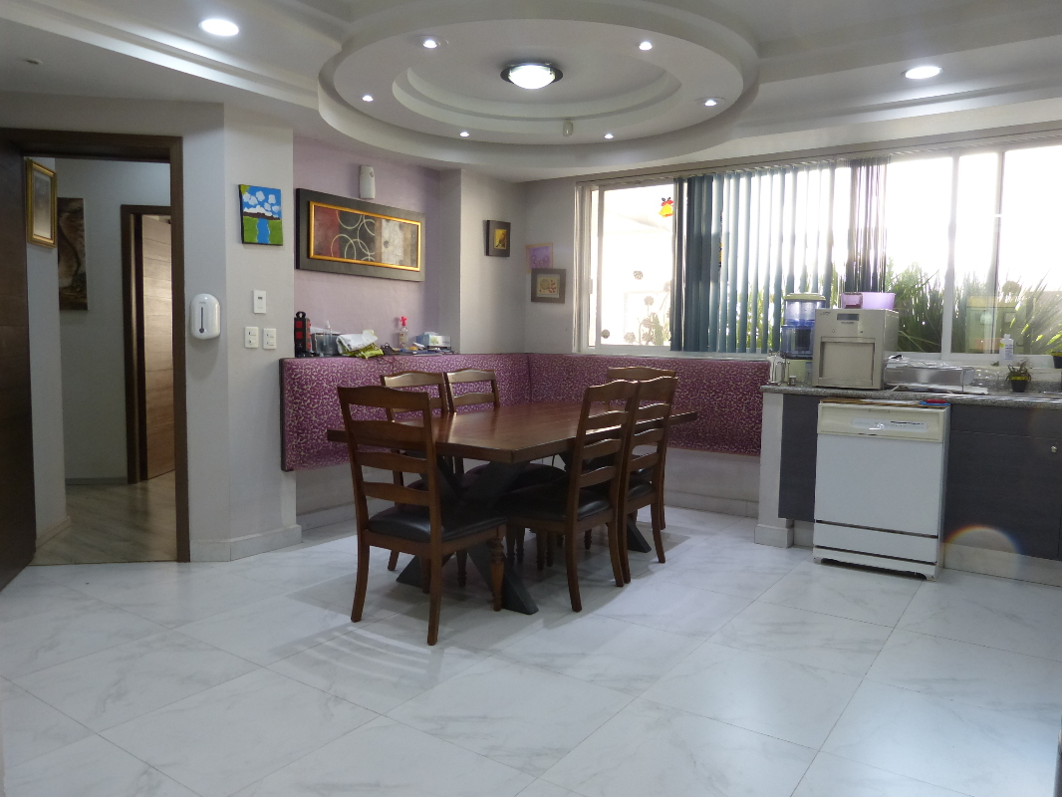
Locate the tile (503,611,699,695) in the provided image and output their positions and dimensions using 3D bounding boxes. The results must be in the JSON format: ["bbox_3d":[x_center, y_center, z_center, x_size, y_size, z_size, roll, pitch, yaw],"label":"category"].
[{"bbox_3d":[0.289,0.984,3.022,0.600,0.010,0.600,4,5,35],"label":"tile"}]

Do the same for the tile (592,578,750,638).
[{"bbox_3d":[0.627,0.951,3.511,0.600,0.010,0.600,4,5,35],"label":"tile"}]

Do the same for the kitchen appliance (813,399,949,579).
[{"bbox_3d":[1.993,0.466,4.293,0.605,0.875,0.620,4,5,35],"label":"kitchen appliance"}]

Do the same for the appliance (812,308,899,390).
[{"bbox_3d":[1.944,-0.295,4.593,0.376,0.448,0.440,4,5,35],"label":"appliance"}]

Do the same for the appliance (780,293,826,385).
[{"bbox_3d":[1.722,-0.376,4.840,0.280,0.566,0.280,4,5,35],"label":"appliance"}]

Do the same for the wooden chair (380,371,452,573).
[{"bbox_3d":[-0.421,0.385,4.028,0.580,1.016,0.490,4,5,35],"label":"wooden chair"}]

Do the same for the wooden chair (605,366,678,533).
[{"bbox_3d":[0.555,0.331,4.802,0.480,1.025,0.580,4,5,35],"label":"wooden chair"}]

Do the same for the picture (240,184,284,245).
[{"bbox_3d":[-1.460,-0.988,4.158,0.022,0.300,0.252,4,8,35],"label":"picture"}]

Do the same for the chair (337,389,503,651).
[{"bbox_3d":[-0.442,0.441,3.272,0.490,1.014,0.580,4,5,35],"label":"chair"}]

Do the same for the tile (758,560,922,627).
[{"bbox_3d":[1.479,0.950,3.689,0.600,0.010,0.630,4,5,35],"label":"tile"}]

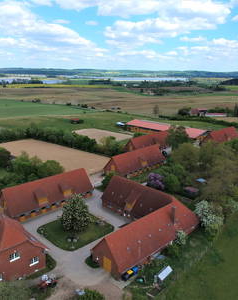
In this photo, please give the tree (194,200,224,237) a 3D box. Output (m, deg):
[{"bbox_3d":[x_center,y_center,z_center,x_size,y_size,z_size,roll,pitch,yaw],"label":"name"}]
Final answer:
[{"bbox_3d":[22.671,17.294,72.936,7.400,8.400,7.400,6,16,18],"label":"tree"}]

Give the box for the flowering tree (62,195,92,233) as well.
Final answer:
[{"bbox_3d":[-12.193,17.522,78.776,7.900,11.200,7.900,0,15,0],"label":"flowering tree"}]

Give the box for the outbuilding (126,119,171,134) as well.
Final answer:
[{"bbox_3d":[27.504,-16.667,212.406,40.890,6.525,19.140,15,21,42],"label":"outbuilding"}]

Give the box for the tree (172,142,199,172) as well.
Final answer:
[{"bbox_3d":[27.550,2.983,119.688,11.500,12.000,11.500,4,15,13],"label":"tree"}]

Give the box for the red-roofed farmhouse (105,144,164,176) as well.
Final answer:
[{"bbox_3d":[8.291,4.630,131.190,11.683,8.424,30.888,14,20,40],"label":"red-roofed farmhouse"}]

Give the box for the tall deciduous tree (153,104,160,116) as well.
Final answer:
[{"bbox_3d":[34.938,-36.801,269.159,5.600,11.600,5.600,3,15,7],"label":"tall deciduous tree"}]

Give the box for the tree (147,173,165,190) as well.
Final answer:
[{"bbox_3d":[14.163,11.836,108.046,6.400,6.900,6.400,0,15,0],"label":"tree"}]

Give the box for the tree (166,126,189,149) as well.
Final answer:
[{"bbox_3d":[31.315,-6.531,154.649,12.000,12.300,12.000,4,15,11],"label":"tree"}]

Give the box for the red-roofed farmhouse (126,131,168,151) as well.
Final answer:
[{"bbox_3d":[16.955,-3.579,151.325,29.880,8.100,9.820,-13,20,-40],"label":"red-roofed farmhouse"}]

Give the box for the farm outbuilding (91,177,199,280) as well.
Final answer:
[{"bbox_3d":[0.753,16.847,74.650,29.230,7.900,28.540,-14,21,-43],"label":"farm outbuilding"}]

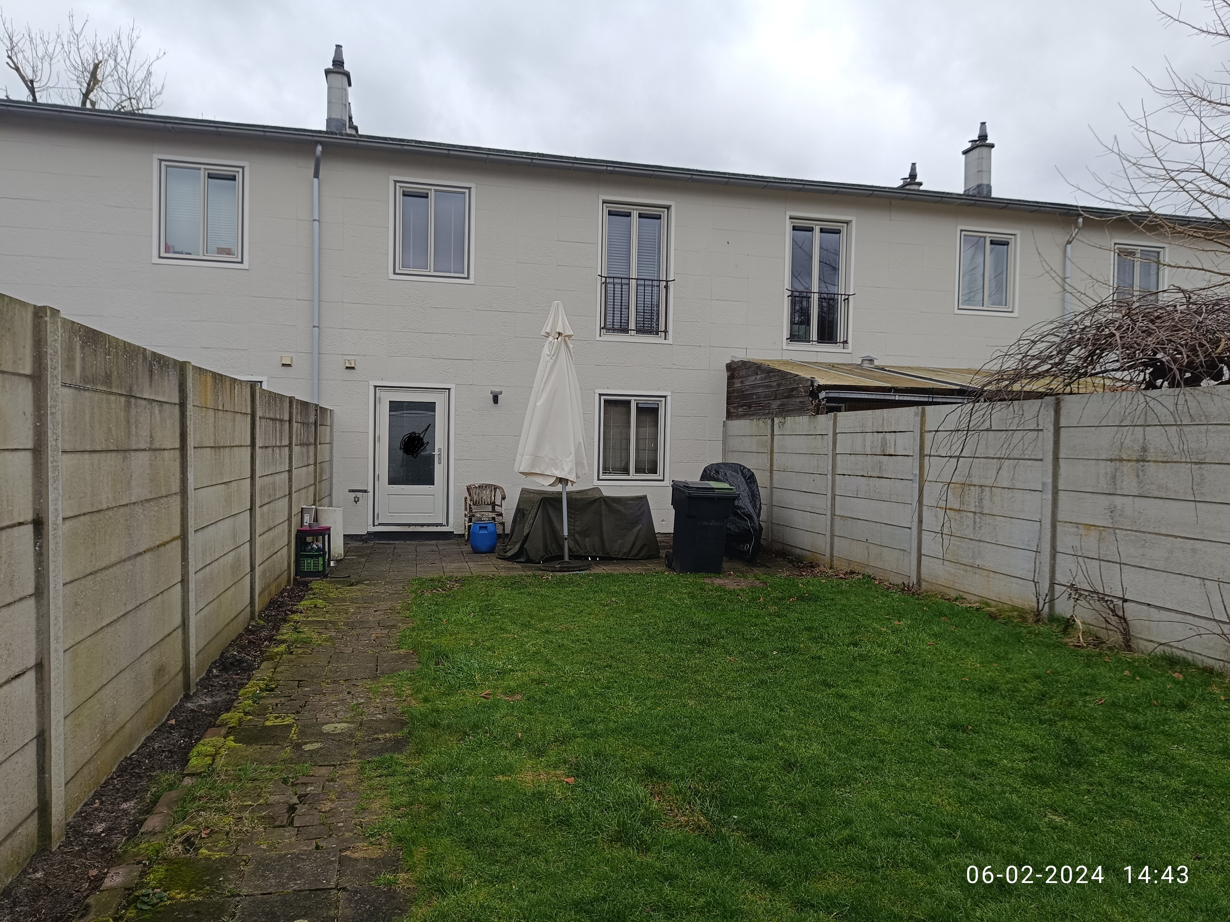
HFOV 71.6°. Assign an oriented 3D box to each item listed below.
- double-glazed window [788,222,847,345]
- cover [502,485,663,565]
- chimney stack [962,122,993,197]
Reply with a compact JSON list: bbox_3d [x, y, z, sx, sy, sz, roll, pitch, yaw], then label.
[{"bbox_3d":[3.358,-2.934,14.178,1.100,2.060,0.120,1,1,-13],"label":"double-glazed window"},{"bbox_3d":[-0.540,0.843,11.665,2.080,0.860,1.600,1,1,-13],"label":"cover"},{"bbox_3d":[7.468,-6.116,17.618,0.400,1.620,0.600,1,1,-13],"label":"chimney stack"}]

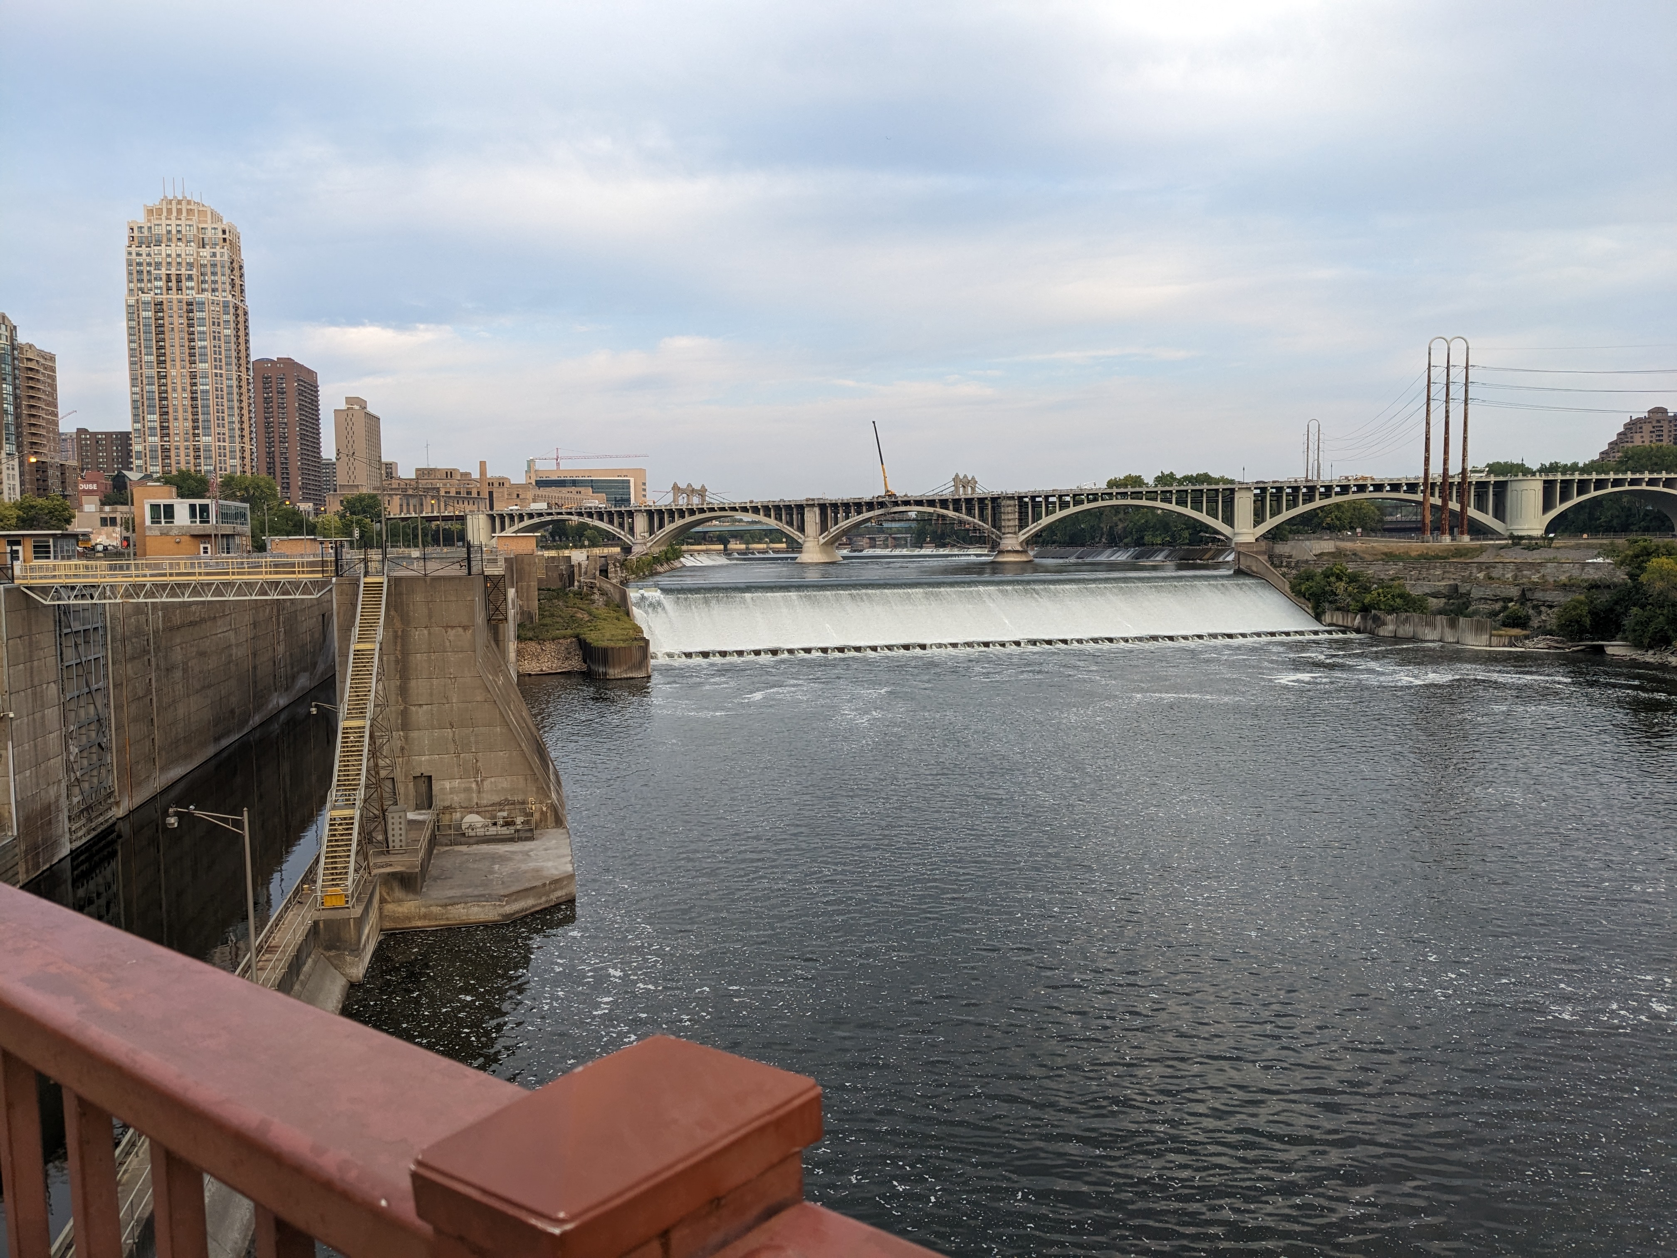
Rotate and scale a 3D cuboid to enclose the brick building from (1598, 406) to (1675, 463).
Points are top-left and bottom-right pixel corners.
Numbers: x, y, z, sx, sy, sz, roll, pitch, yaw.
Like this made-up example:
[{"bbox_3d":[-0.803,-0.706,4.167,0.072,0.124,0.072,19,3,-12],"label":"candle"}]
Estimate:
[{"bbox_3d":[486.301,-101.034,785.000,72.000,63.000,45.000,2,5,31],"label":"brick building"}]

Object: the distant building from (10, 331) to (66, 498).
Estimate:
[{"bbox_3d":[-240.900,-53.280,380.270,18.000,59.700,32.000,-2,4,-12],"label":"distant building"}]

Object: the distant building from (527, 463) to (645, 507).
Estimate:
[{"bbox_3d":[-186.060,-100.038,965.000,86.000,45.000,50.000,-1,5,0],"label":"distant building"}]

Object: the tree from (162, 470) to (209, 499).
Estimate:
[{"bbox_3d":[-130.670,-24.070,260.850,10.300,15.200,10.300,-3,4,-26],"label":"tree"}]

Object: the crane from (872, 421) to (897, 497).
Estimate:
[{"bbox_3d":[13.742,-50.453,392.000,8.000,24.000,3.500,2,5,27],"label":"crane"}]

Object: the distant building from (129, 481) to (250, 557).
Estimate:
[{"bbox_3d":[-96.377,-16.048,195.171,10.800,10.000,20.000,-2,5,-12],"label":"distant building"}]

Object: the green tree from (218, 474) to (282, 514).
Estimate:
[{"bbox_3d":[-114.140,-22.630,253.950,11.300,14.900,11.300,-2,4,-24],"label":"green tree"}]

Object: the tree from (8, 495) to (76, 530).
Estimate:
[{"bbox_3d":[-107.610,-13.820,177.380,7.700,8.700,7.700,-3,5,-31],"label":"tree"}]

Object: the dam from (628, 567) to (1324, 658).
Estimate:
[{"bbox_3d":[27.480,-3.400,246.440,130.900,10.800,27.000,-2,4,-16],"label":"dam"}]

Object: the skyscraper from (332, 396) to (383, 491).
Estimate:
[{"bbox_3d":[-297.786,-103.047,804.408,19.000,78.000,50.000,-2,5,-11],"label":"skyscraper"}]

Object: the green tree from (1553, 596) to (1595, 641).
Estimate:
[{"bbox_3d":[116.979,-1.562,208.000,5.800,7.200,5.600,2,5,29],"label":"green tree"}]

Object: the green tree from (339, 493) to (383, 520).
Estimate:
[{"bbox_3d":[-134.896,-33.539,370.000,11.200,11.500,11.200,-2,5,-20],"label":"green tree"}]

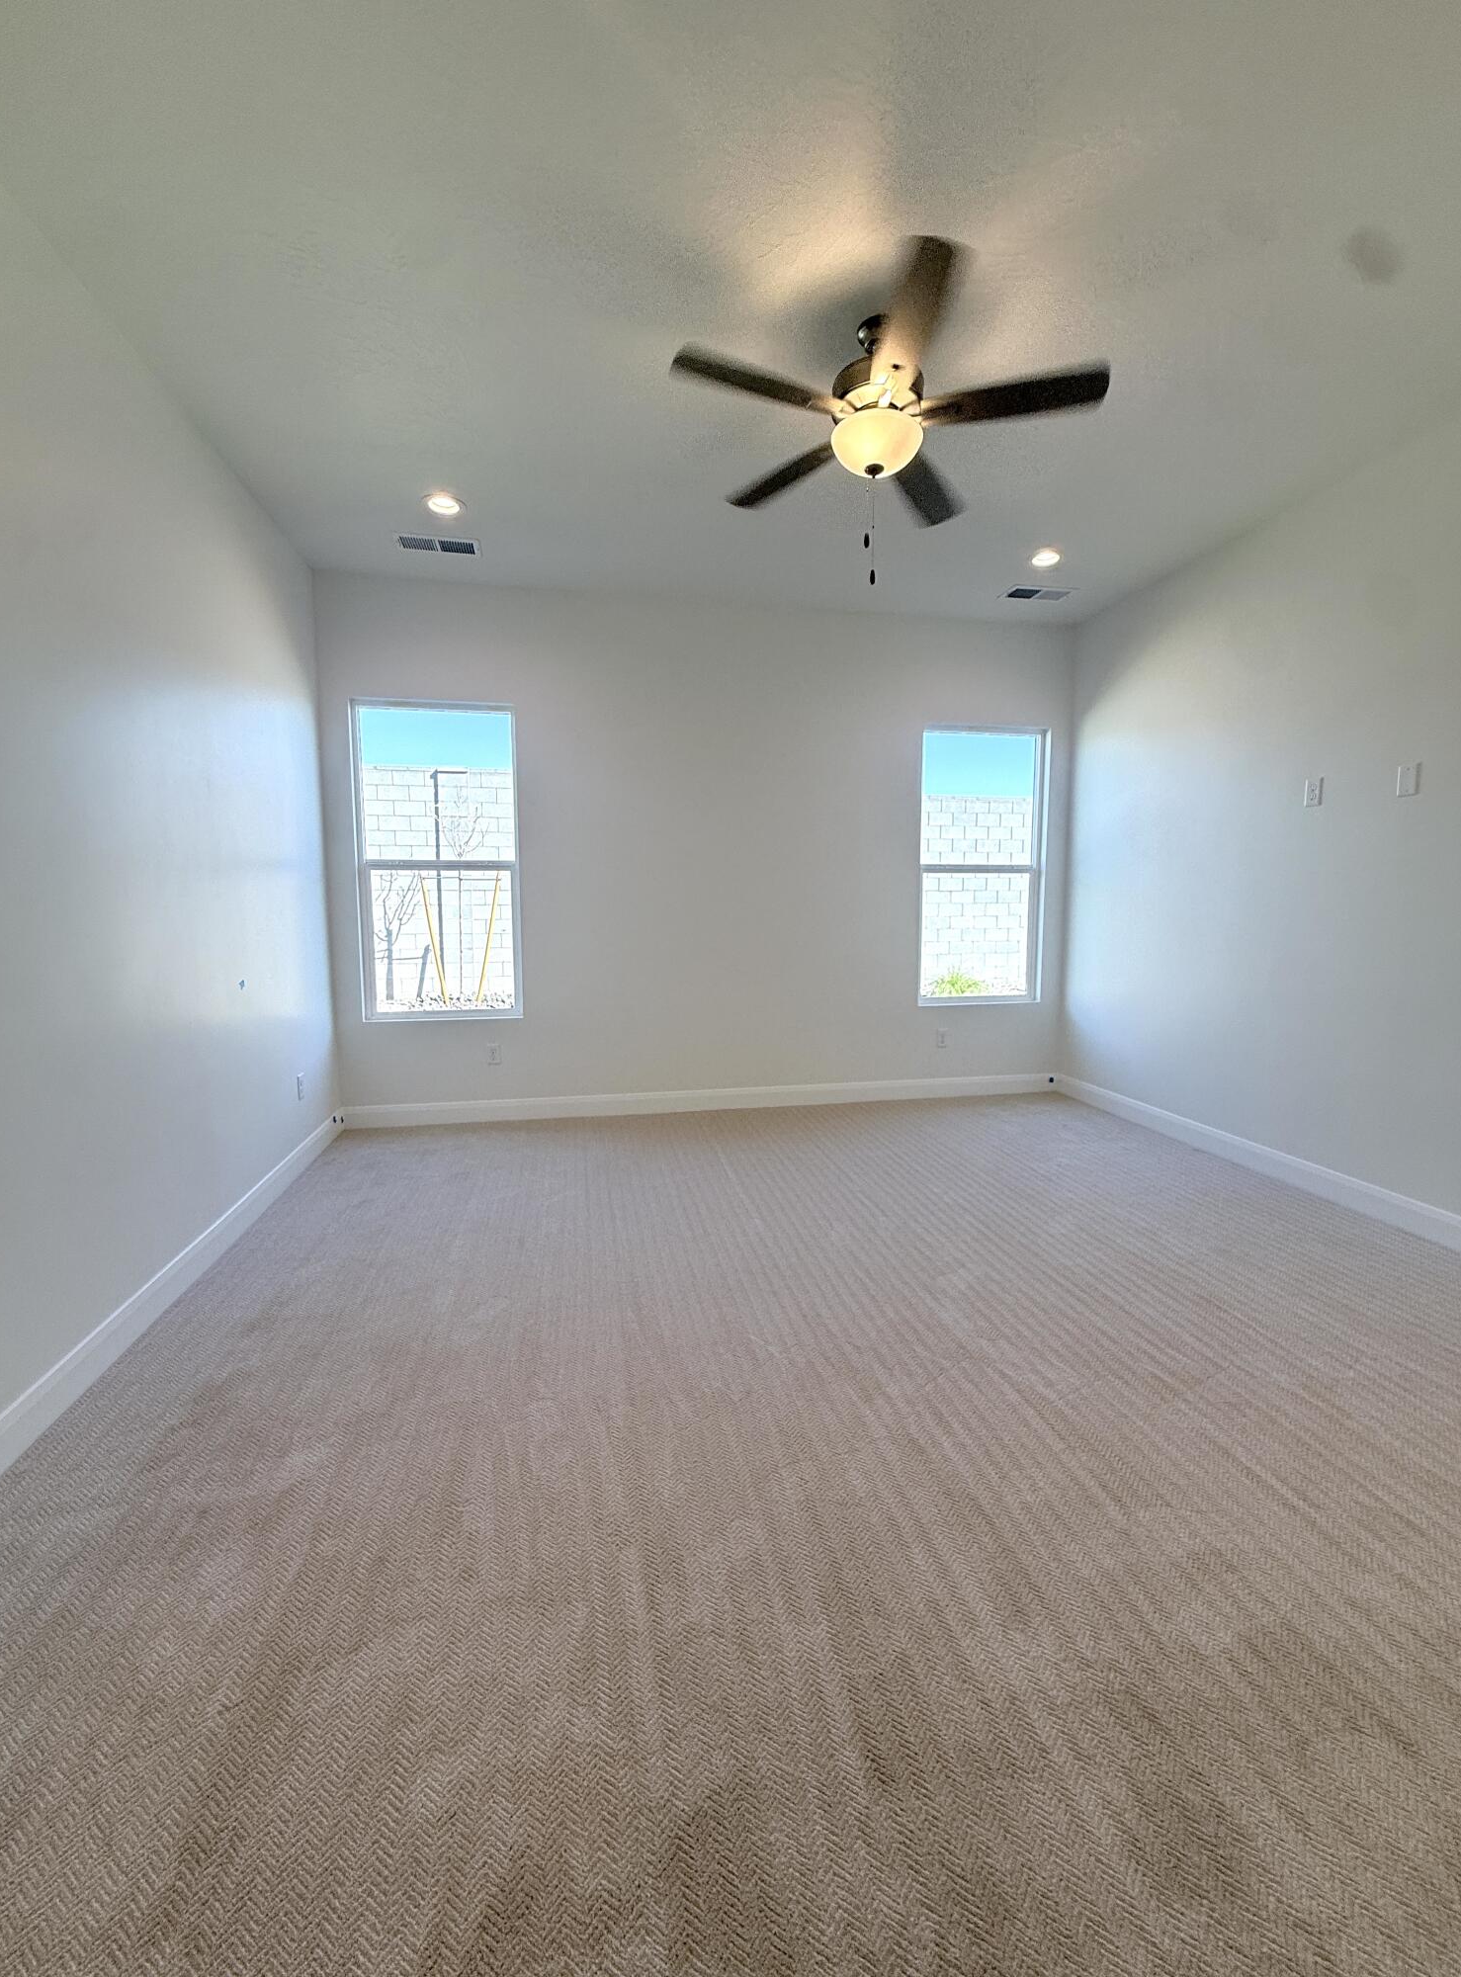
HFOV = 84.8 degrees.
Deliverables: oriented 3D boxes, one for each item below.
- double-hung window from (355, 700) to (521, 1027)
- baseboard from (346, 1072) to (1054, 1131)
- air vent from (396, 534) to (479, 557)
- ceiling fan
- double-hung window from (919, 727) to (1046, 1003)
[{"bbox_3d":[-1.670,-0.706,4.604,0.866,1.785,0.100,-1,7,-11],"label":"double-hung window"},{"bbox_3d":[-0.002,0.695,5.034,4.527,0.131,0.018,-1,7,-11],"label":"baseboard"},{"bbox_3d":[-1.432,-2.181,3.955,0.383,0.025,0.191,-1,7,-11],"label":"air vent"},{"bbox_3d":[0.452,-1.805,2.462,1.300,0.438,1.300,-1,7,-11],"label":"ceiling fan"},{"bbox_3d":[1.639,-0.781,5.240,0.873,1.774,0.100,-1,7,-11],"label":"double-hung window"}]

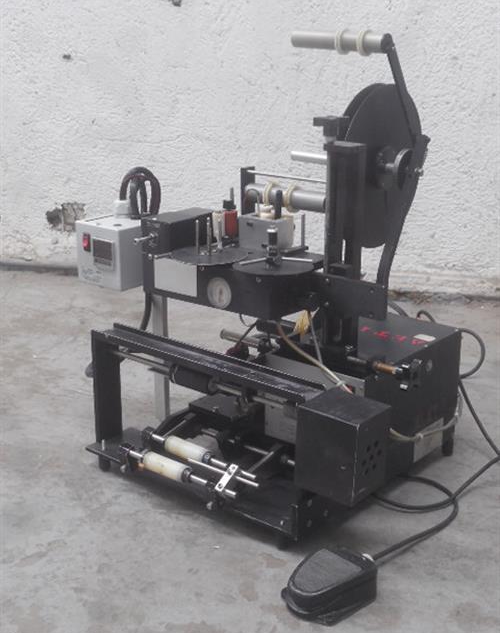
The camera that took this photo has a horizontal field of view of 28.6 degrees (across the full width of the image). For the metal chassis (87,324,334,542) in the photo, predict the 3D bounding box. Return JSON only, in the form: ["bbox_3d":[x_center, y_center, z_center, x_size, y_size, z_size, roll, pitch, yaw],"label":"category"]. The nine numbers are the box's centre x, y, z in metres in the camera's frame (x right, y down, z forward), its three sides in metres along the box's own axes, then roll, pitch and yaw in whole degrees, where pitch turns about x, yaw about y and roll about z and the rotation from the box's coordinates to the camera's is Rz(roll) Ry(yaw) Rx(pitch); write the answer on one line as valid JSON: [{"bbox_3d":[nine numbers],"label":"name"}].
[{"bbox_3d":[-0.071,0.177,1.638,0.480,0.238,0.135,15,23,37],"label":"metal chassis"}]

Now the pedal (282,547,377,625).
[{"bbox_3d":[0.111,0.375,1.390,0.107,0.055,0.097,-17,25,-42],"label":"pedal"}]

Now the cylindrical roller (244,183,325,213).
[{"bbox_3d":[0.062,-0.206,1.700,0.167,0.031,0.031,15,23,37],"label":"cylindrical roller"}]

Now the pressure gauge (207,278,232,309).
[{"bbox_3d":[-0.042,-0.041,1.620,0.052,0.052,0.026,15,23,37],"label":"pressure gauge"}]

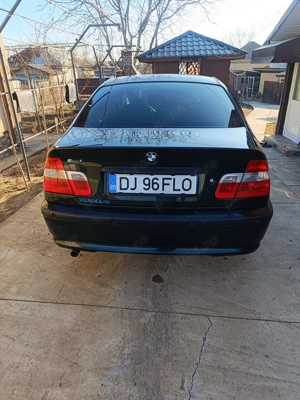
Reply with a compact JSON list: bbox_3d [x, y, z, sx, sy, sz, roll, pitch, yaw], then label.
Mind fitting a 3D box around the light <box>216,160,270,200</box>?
[{"bbox_3d":[0.590,-0.143,1.719,0.385,0.230,0.180,-5,25,-9],"label":"light"}]

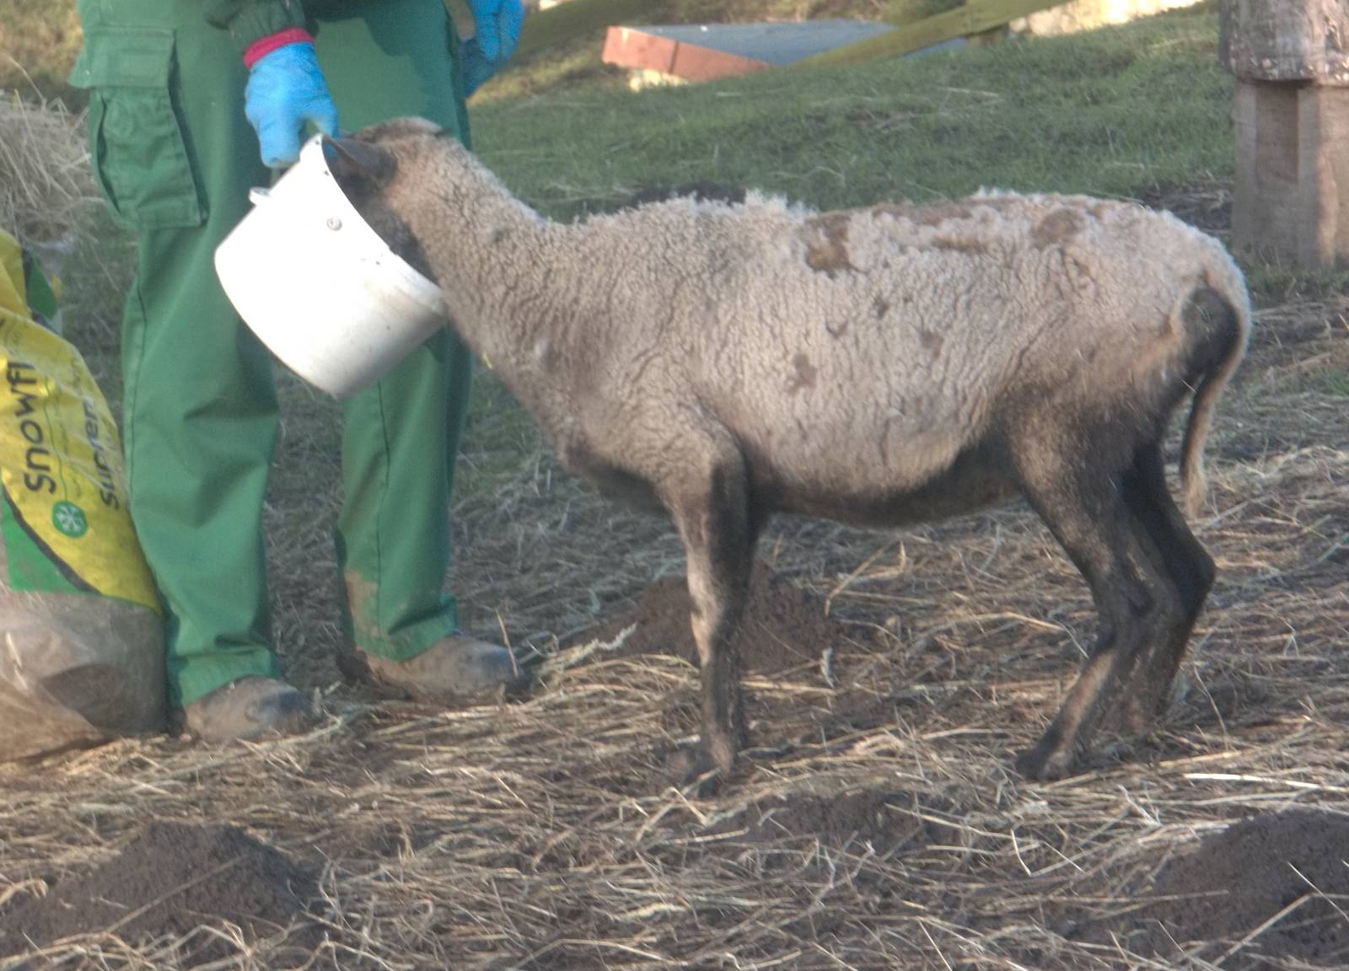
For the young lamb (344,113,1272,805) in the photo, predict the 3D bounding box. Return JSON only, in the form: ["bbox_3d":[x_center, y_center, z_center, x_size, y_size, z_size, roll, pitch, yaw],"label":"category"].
[{"bbox_3d":[0.101,-0.038,6.970,1.040,0.725,0.270,1,10,5],"label":"young lamb"}]

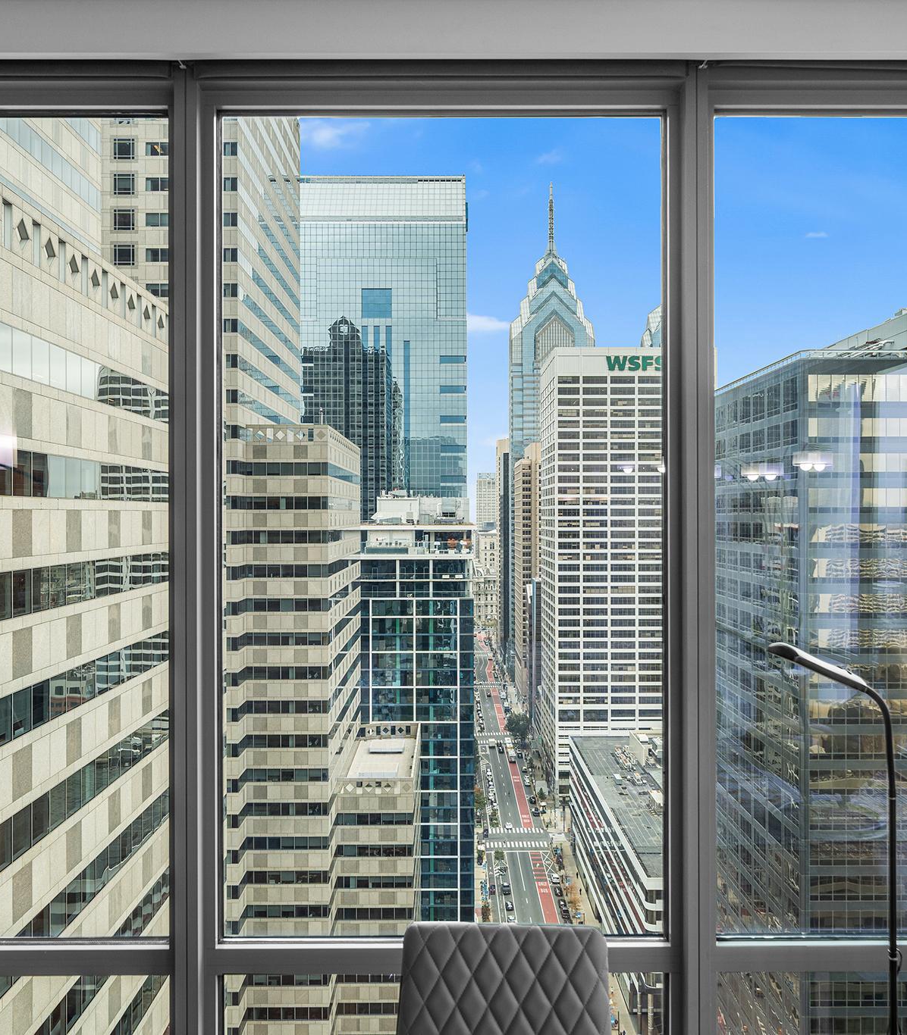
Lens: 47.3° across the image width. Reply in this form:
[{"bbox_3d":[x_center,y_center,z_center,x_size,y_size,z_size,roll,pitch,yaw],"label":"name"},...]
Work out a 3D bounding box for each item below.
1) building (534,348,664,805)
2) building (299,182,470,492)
[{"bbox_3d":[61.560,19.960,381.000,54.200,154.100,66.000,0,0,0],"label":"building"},{"bbox_3d":[-19.930,3.950,288.500,46.500,186.100,37.000,0,0,0],"label":"building"}]

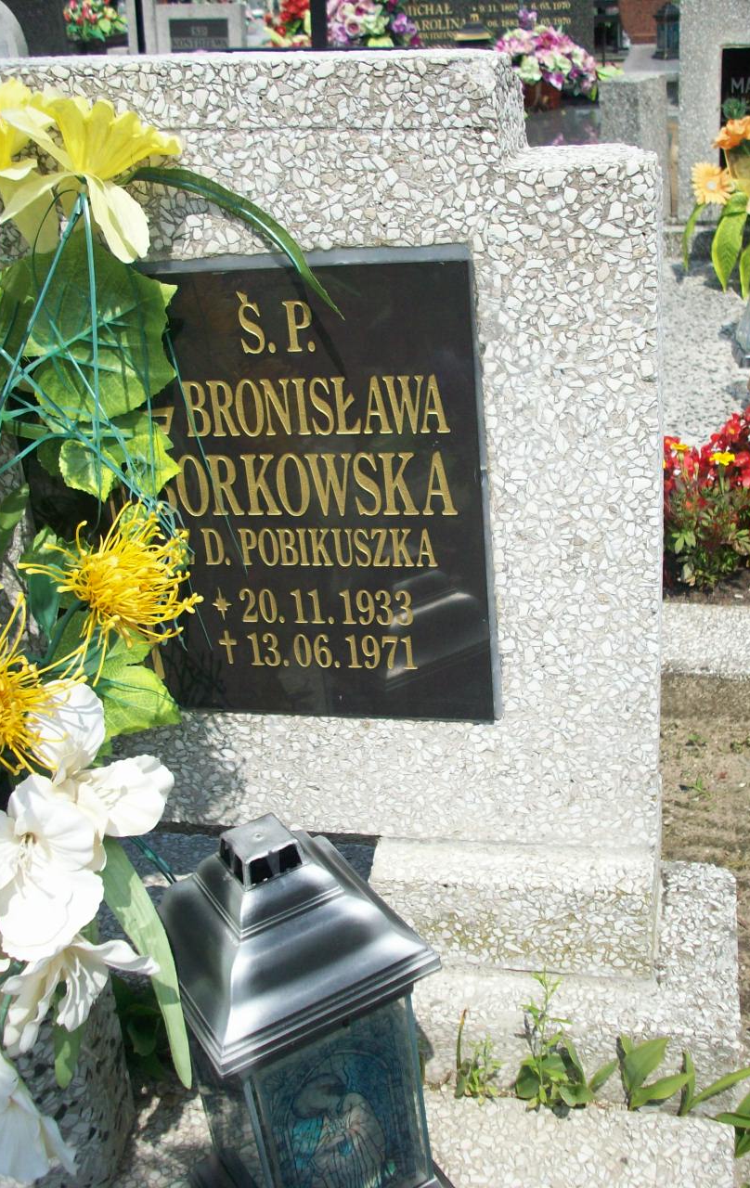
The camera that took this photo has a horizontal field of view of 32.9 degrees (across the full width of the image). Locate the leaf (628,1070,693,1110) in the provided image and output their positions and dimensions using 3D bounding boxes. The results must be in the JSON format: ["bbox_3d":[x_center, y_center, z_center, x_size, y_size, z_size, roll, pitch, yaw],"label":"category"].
[{"bbox_3d":[0.244,0.425,1.085,0.051,0.026,0.028,2,25,14],"label":"leaf"}]

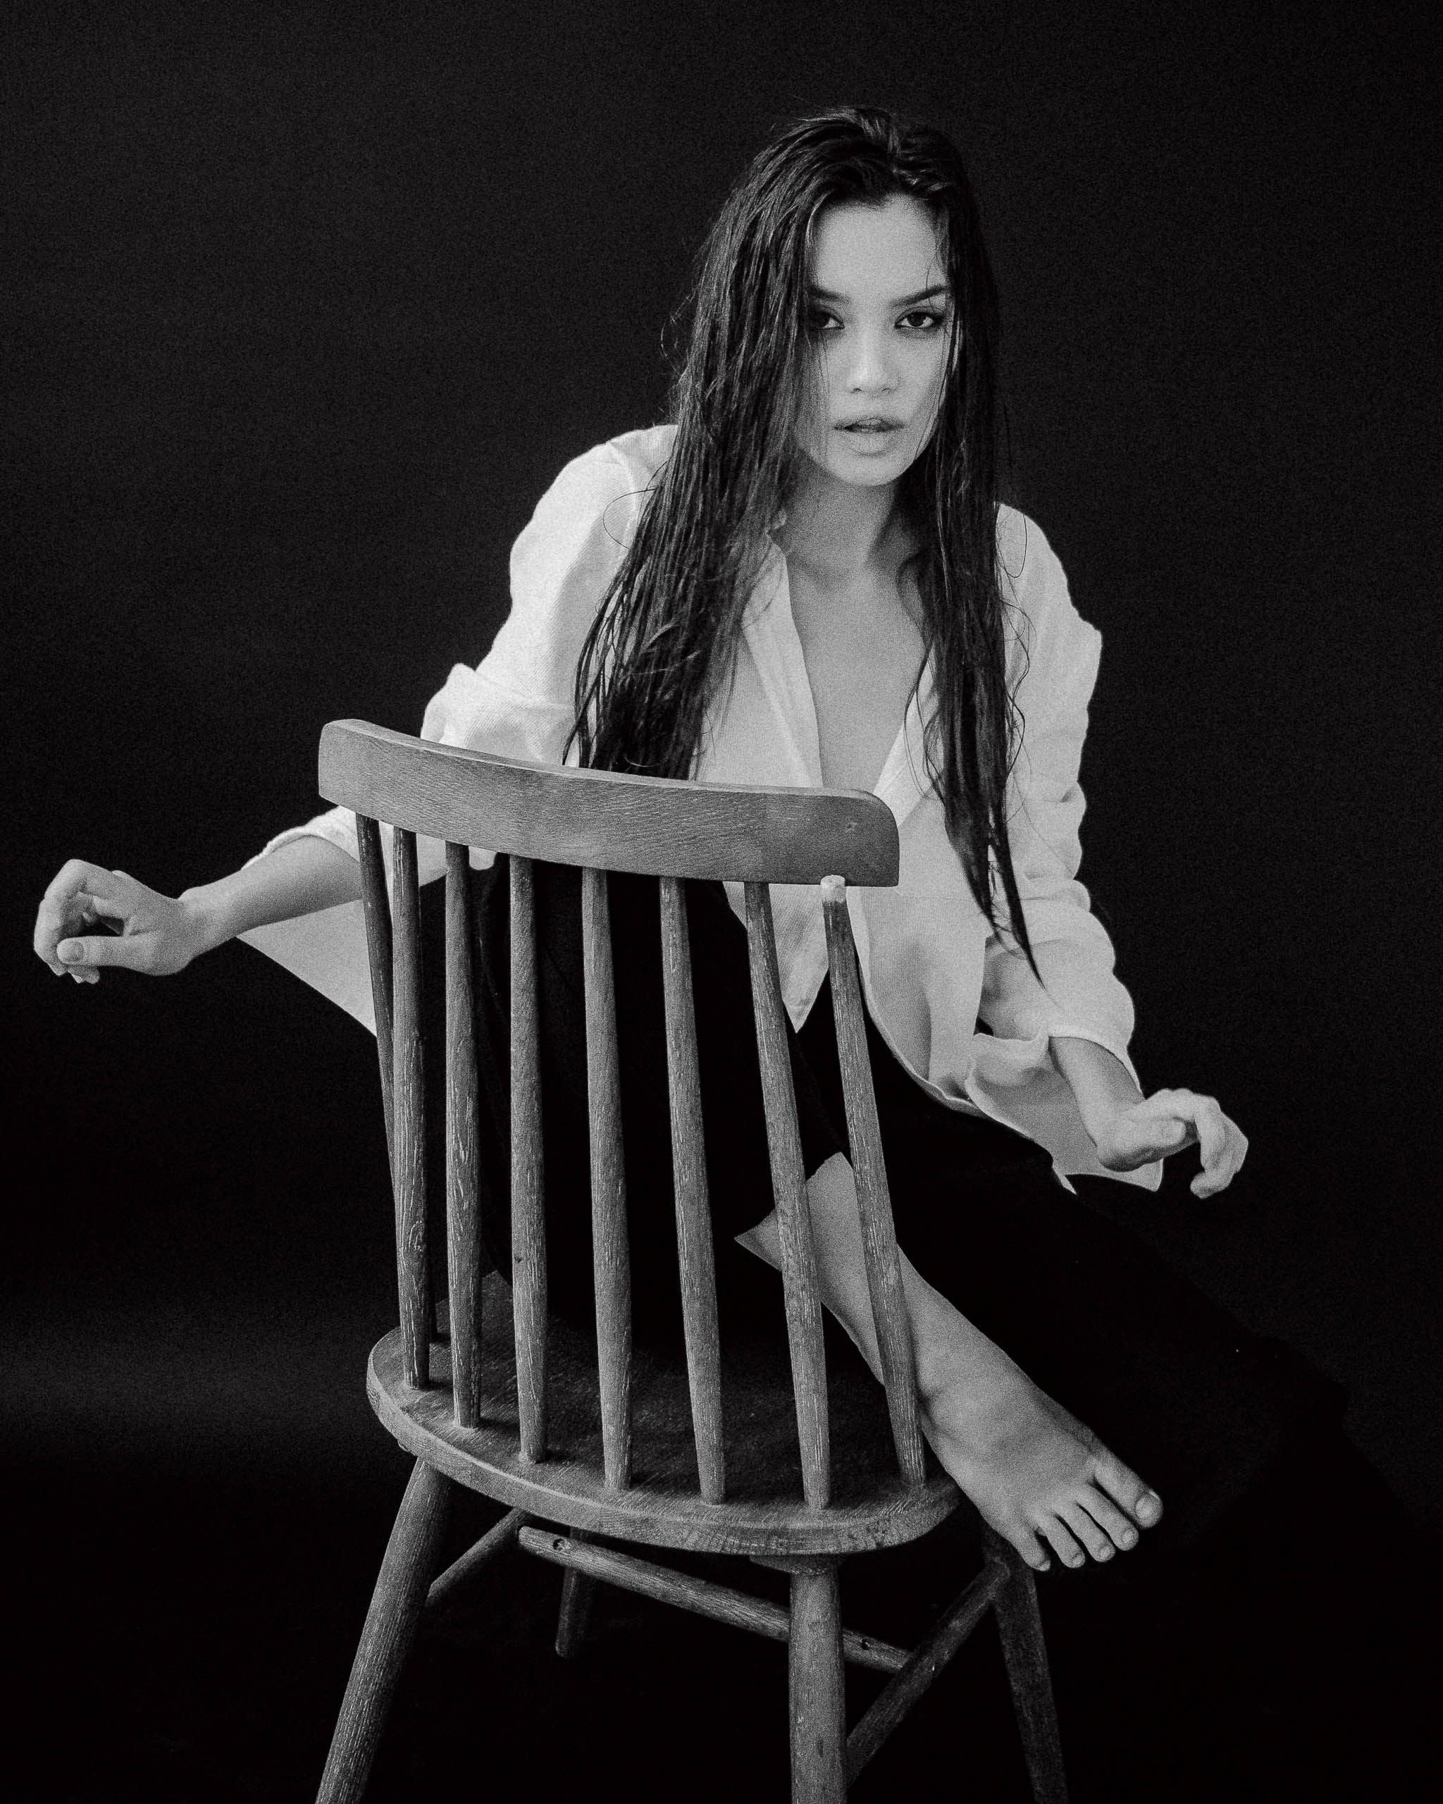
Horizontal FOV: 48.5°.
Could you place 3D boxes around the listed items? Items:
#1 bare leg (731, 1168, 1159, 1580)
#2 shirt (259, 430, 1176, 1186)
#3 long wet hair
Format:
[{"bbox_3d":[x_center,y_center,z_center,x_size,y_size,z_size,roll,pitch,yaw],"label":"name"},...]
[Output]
[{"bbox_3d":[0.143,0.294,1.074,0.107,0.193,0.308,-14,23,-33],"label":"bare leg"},{"bbox_3d":[-0.016,-0.082,1.270,0.660,0.550,0.420,-2,19,-2],"label":"shirt"},{"bbox_3d":[0.065,-0.266,1.200,0.340,0.600,0.260,0,19,3],"label":"long wet hair"}]

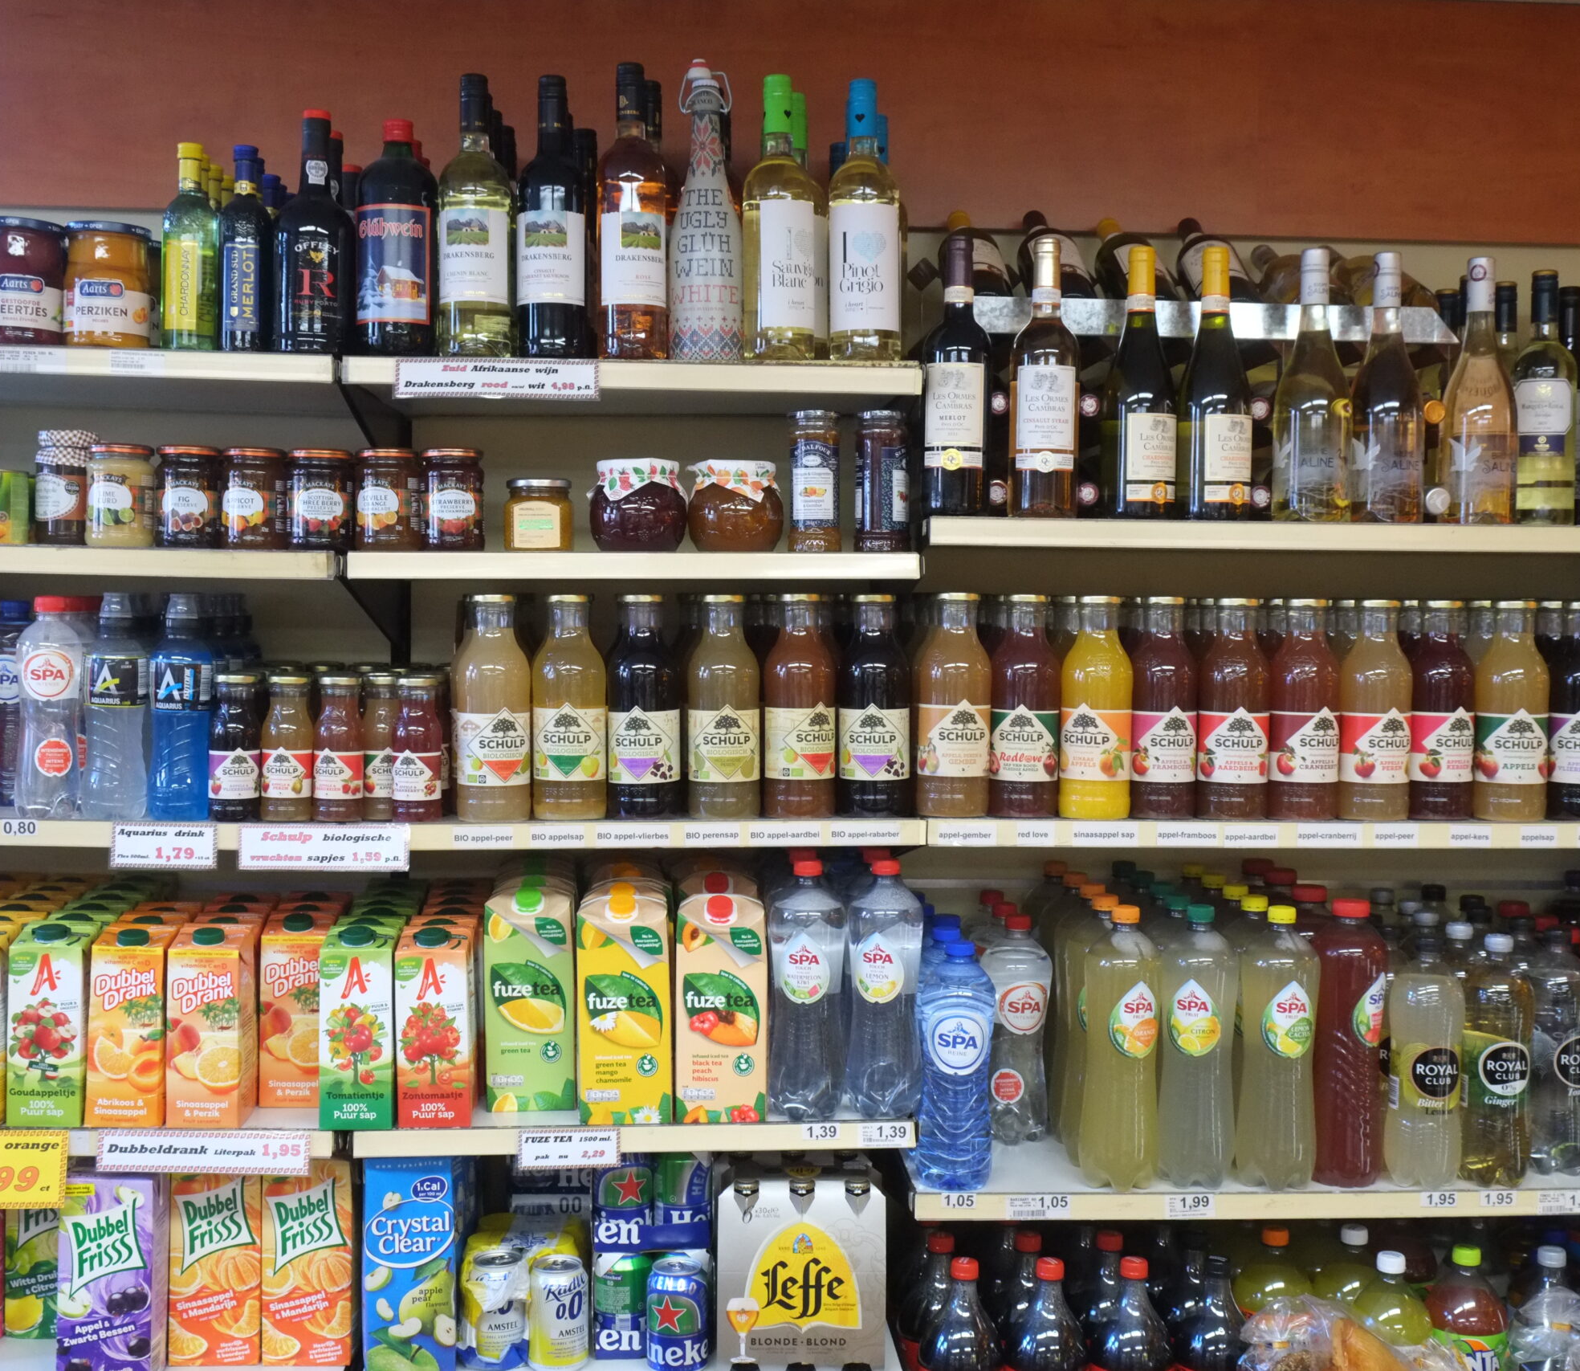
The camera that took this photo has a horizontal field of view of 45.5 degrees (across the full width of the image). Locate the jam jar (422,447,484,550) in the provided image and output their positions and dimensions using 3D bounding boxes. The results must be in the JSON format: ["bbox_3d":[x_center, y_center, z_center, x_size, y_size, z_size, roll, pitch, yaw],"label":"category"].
[{"bbox_3d":[-0.365,-0.201,2.040,0.066,0.109,0.066,0,3,-10],"label":"jam jar"}]

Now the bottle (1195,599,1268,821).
[{"bbox_3d":[0.500,0.026,2.121,0.077,0.247,0.077,0,3,-1],"label":"bottle"}]

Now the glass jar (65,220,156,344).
[{"bbox_3d":[-0.729,-0.427,2.017,0.088,0.121,0.088,0,3,-11],"label":"glass jar"}]

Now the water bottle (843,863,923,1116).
[{"bbox_3d":[0.109,0.341,2.140,0.088,0.285,0.088,1,3,13],"label":"water bottle"}]

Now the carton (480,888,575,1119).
[{"bbox_3d":[-0.293,0.354,2.158,0.097,0.249,0.073,0,3,-3],"label":"carton"}]

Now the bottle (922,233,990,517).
[{"bbox_3d":[0.184,-0.336,2.061,0.073,0.302,0.073,1,3,6],"label":"bottle"}]

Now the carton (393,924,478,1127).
[{"bbox_3d":[-0.376,0.363,2.005,0.076,0.205,0.067,0,3,-4],"label":"carton"}]

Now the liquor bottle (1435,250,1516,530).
[{"bbox_3d":[0.786,-0.332,2.145,0.083,0.302,0.083,0,4,-3],"label":"liquor bottle"}]

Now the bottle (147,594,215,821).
[{"bbox_3d":[-0.660,0.022,2.040,0.067,0.241,0.067,0,3,-8],"label":"bottle"}]

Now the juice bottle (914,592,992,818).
[{"bbox_3d":[0.185,0.021,2.121,0.081,0.251,0.081,0,3,0],"label":"juice bottle"}]

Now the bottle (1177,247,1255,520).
[{"bbox_3d":[0.471,-0.333,2.080,0.078,0.297,0.078,0,3,-10],"label":"bottle"}]

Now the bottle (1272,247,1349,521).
[{"bbox_3d":[0.589,-0.334,2.118,0.088,0.306,0.088,1,3,15],"label":"bottle"}]

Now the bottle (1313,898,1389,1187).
[{"bbox_3d":[0.639,0.405,2.156,0.088,0.317,0.088,-1,3,-28],"label":"bottle"}]

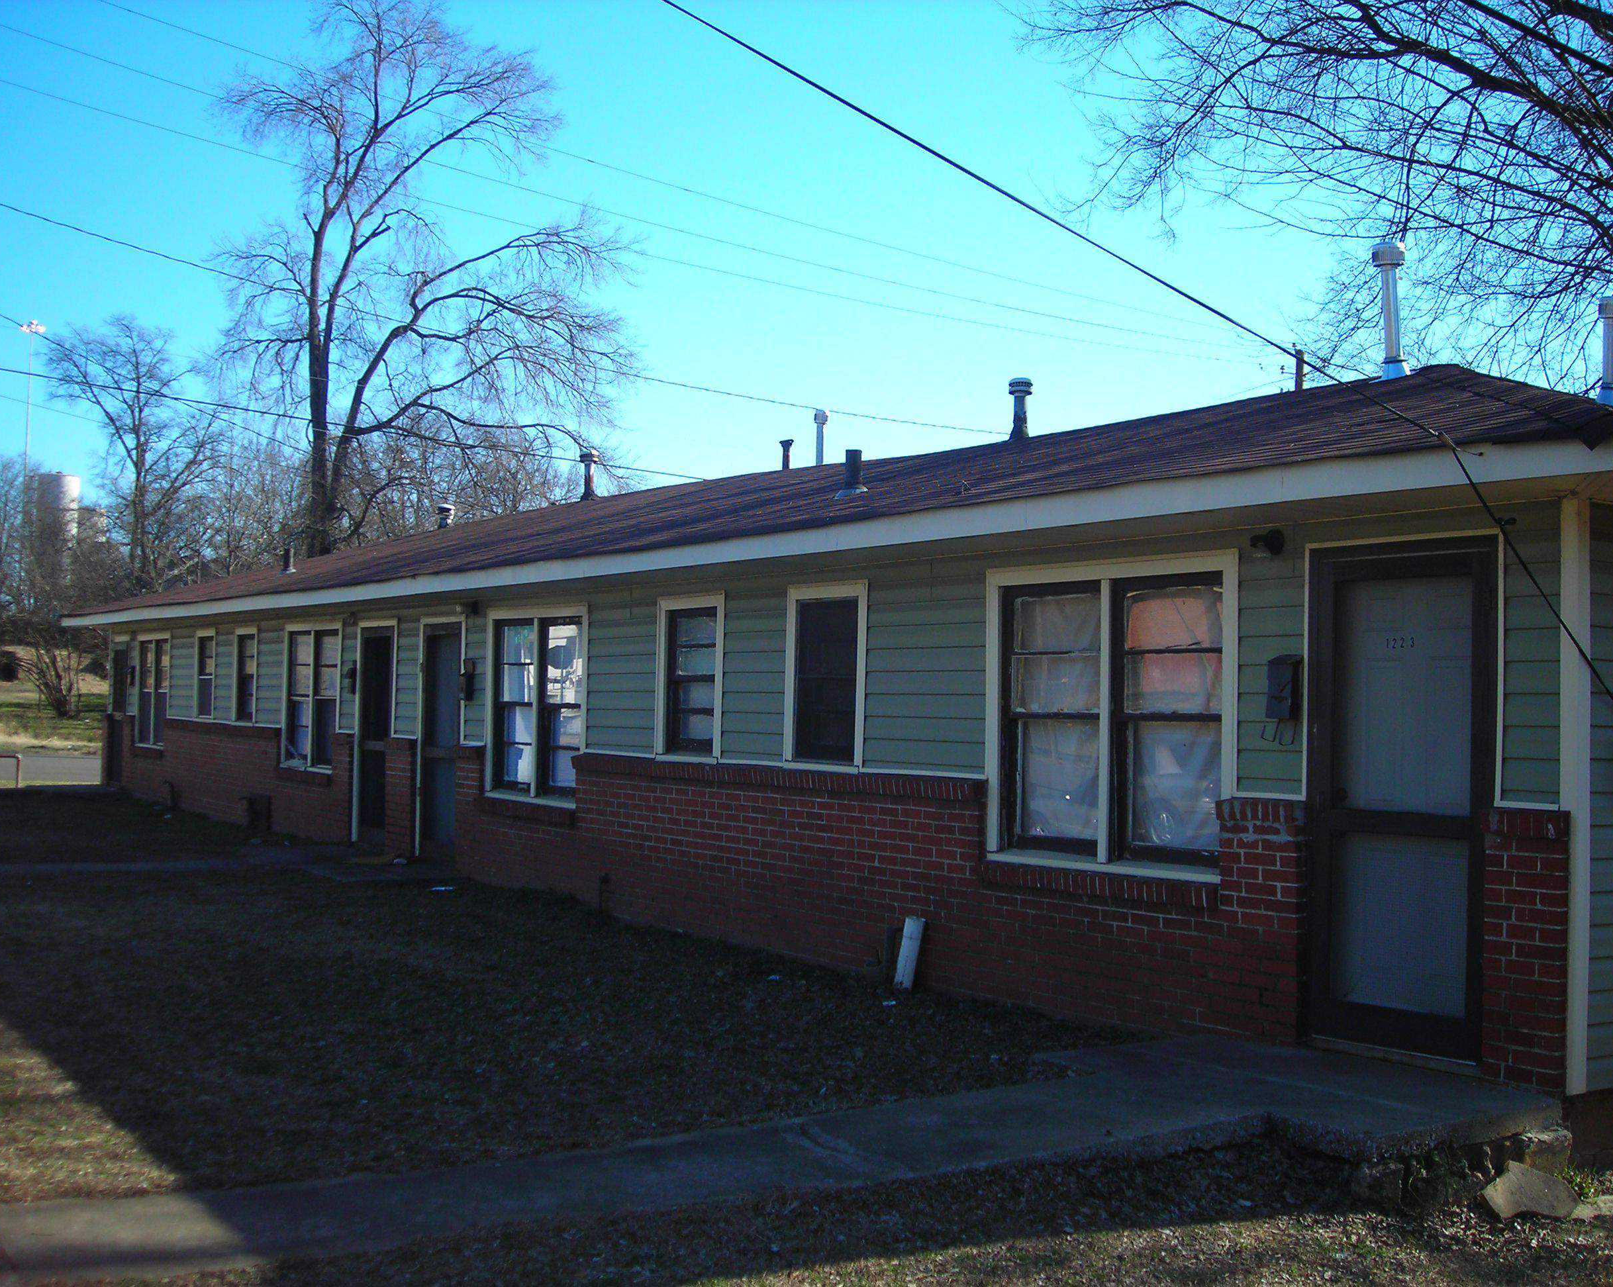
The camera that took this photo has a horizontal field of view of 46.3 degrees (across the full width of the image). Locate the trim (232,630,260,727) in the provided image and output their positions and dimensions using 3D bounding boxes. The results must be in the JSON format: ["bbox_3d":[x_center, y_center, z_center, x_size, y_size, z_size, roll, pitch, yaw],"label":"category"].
[{"bbox_3d":[-6.415,0.377,21.595,0.071,1.121,0.851,3,-2,-33],"label":"trim"}]

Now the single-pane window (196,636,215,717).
[{"bbox_3d":[-7.346,0.403,22.999,0.070,0.980,0.700,3,-3,-33],"label":"single-pane window"}]

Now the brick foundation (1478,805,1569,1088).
[{"bbox_3d":[2.770,1.181,7.283,0.110,1.060,0.340,3,-3,-34],"label":"brick foundation"}]

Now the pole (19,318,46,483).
[{"bbox_3d":[-66.330,-12.355,160.000,2.300,30.200,2.300,2,-2,-23],"label":"pole"}]

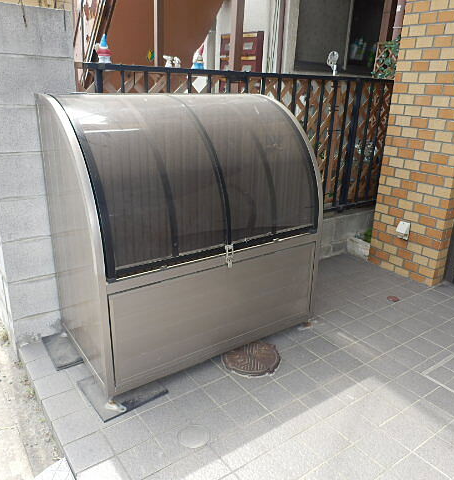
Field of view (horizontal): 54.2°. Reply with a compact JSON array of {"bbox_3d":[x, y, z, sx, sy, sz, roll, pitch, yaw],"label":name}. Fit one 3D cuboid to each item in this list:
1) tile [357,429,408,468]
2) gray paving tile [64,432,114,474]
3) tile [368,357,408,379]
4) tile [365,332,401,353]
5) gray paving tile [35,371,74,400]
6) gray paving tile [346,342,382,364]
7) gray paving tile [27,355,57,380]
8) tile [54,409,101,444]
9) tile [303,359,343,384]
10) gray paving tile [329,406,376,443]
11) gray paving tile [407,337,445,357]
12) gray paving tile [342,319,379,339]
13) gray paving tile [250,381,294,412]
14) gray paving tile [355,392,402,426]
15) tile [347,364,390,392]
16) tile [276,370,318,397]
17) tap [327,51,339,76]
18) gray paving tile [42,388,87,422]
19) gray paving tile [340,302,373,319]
[{"bbox_3d":[0.580,0.777,1.651,0.146,0.016,0.146,-13,23,-33],"label":"tile"},{"bbox_3d":[-0.505,0.775,1.620,0.136,0.015,0.145,-13,24,-33],"label":"gray paving tile"},{"bbox_3d":[0.774,0.613,2.125,0.146,0.016,0.146,-13,23,-33],"label":"tile"},{"bbox_3d":[0.809,0.543,2.331,0.145,0.015,0.145,-13,24,-33],"label":"tile"},{"bbox_3d":[-0.765,0.647,1.964,0.136,0.015,0.145,-13,24,-33],"label":"gray paving tile"},{"bbox_3d":[0.685,0.570,2.239,0.147,0.012,0.147,-12,24,-34],"label":"gray paving tile"},{"bbox_3d":[-0.848,0.607,2.084,0.147,0.020,0.147,-12,23,-33],"label":"gray paving tile"},{"bbox_3d":[-0.591,0.732,1.735,0.136,0.015,0.145,-13,24,-33],"label":"tile"},{"bbox_3d":[0.445,0.626,2.079,0.146,0.016,0.146,-13,23,-33],"label":"tile"},{"bbox_3d":[0.493,0.737,1.771,0.147,0.020,0.147,-12,23,-33],"label":"gray paving tile"},{"bbox_3d":[1.018,0.558,2.299,0.145,0.015,0.145,-13,24,-33],"label":"gray paving tile"},{"bbox_3d":[0.725,0.502,2.440,0.146,0.016,0.146,-13,23,-33],"label":"gray paving tile"},{"bbox_3d":[0.195,0.677,1.908,0.147,0.012,0.147,-12,24,-34],"label":"gray paving tile"},{"bbox_3d":[0.616,0.710,1.854,0.145,0.015,0.145,-13,24,-33],"label":"gray paving tile"},{"bbox_3d":[0.649,0.639,2.043,0.147,0.012,0.147,-12,24,-34],"label":"tile"},{"bbox_3d":[0.323,0.653,1.999,0.146,0.016,0.146,-13,23,-33],"label":"tile"},{"bbox_3d":[0.731,-1.214,3.044,0.065,0.170,0.070,-3,19,-11],"label":"tap"},{"bbox_3d":[-0.671,0.682,1.832,0.147,0.012,0.147,-12,24,-34],"label":"gray paving tile"},{"bbox_3d":[0.759,0.434,2.643,0.147,0.020,0.147,-12,23,-33],"label":"gray paving tile"}]

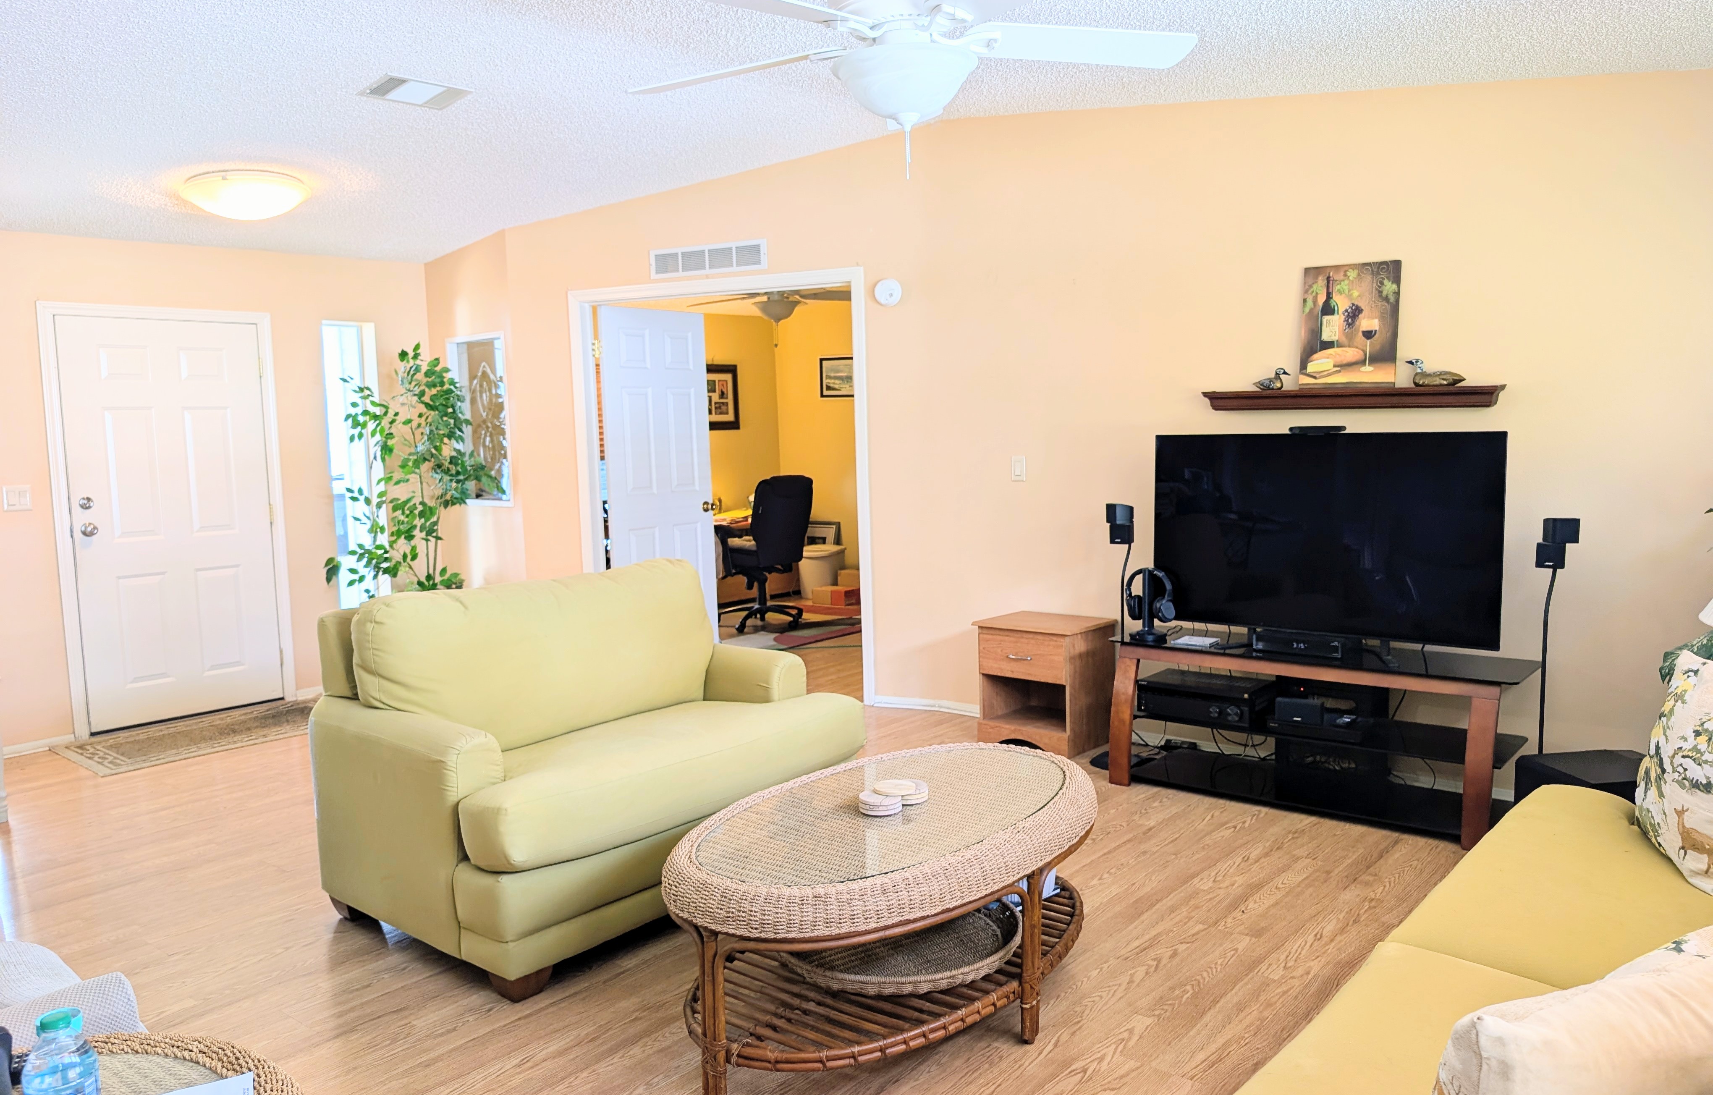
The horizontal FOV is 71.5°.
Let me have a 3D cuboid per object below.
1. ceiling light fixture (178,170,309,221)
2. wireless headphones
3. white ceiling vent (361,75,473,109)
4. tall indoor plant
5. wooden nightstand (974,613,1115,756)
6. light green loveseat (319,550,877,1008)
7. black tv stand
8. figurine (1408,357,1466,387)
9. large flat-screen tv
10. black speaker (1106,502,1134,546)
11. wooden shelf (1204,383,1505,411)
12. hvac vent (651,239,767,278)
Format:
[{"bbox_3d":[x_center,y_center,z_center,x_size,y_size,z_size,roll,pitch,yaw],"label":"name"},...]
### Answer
[{"bbox_3d":[-2.552,-1.477,4.990,0.475,0.140,0.475,-6,3,34],"label":"ceiling light fixture"},{"bbox_3d":[1.139,0.187,4.610,0.180,0.215,0.085,5,9,40],"label":"wireless headphones"},{"bbox_3d":[-1.661,-1.703,4.481,0.215,0.030,0.338,-6,1,44],"label":"white ceiling vent"},{"bbox_3d":[-2.354,-0.125,6.279,0.780,1.879,0.740,4,8,37],"label":"tall indoor plant"},{"bbox_3d":[0.839,0.603,5.346,0.479,0.536,0.428,4,8,37],"label":"wooden nightstand"},{"bbox_3d":[-0.773,0.581,3.692,0.940,0.950,1.360,5,9,40],"label":"light green loveseat"},{"bbox_3d":[1.669,0.662,4.386,1.424,0.568,0.448,4,8,35],"label":"black tv stand"},{"bbox_3d":[2.104,-0.632,4.320,0.202,0.102,0.085,4,8,33],"label":"figurine"},{"bbox_3d":[1.689,-0.048,4.376,1.240,0.734,0.070,4,8,38],"label":"large flat-screen tv"},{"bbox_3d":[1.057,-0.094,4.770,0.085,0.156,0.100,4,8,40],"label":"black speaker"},{"bbox_3d":[1.877,-0.569,4.558,1.067,0.077,0.160,4,8,37],"label":"wooden shelf"},{"bbox_3d":[-0.775,-1.532,6.319,0.780,0.153,0.025,3,7,31],"label":"hvac vent"}]

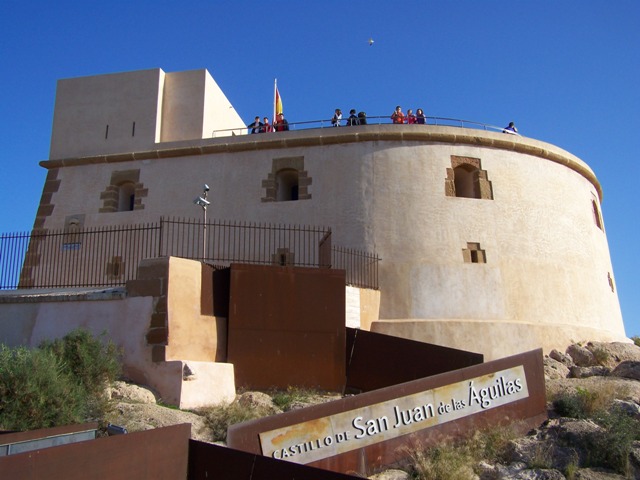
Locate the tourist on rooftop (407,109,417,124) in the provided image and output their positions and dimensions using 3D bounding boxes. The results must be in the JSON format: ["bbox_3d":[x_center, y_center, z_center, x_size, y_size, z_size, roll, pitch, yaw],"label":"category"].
[{"bbox_3d":[3.925,-4.859,30.144,0.500,1.580,0.380,2,-15,-7],"label":"tourist on rooftop"}]

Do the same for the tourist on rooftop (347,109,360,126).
[{"bbox_3d":[1.454,-4.849,30.217,0.520,1.660,0.380,-2,-15,8],"label":"tourist on rooftop"}]

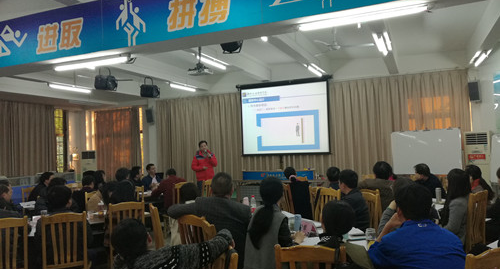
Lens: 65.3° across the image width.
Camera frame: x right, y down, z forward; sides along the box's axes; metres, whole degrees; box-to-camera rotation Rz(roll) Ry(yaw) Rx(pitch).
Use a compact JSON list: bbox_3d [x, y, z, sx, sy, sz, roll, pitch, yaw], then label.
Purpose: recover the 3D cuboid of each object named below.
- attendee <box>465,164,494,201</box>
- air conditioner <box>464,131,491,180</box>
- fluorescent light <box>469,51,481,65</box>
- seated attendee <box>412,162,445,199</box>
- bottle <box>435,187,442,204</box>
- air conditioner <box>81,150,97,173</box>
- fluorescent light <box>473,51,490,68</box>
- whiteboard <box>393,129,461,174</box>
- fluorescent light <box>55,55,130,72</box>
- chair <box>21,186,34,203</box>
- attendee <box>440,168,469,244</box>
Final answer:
[{"bbox_3d":[2.750,0.983,4.800,0.660,1.220,0.480,-4,-2,37],"label":"attendee"},{"bbox_3d":[4.957,0.867,8.463,0.500,1.770,0.350,-3,-2,23],"label":"air conditioner"},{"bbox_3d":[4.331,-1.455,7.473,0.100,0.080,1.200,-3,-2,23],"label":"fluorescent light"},{"bbox_3d":[2.575,1.059,5.727,0.720,1.251,0.520,-2,-2,-6],"label":"seated attendee"},{"bbox_3d":[2.568,0.827,5.323,0.073,0.195,0.073,-3,-2,24],"label":"bottle"},{"bbox_3d":[-4.919,1.367,11.900,0.500,1.740,0.340,-2,-2,-22],"label":"air conditioner"},{"bbox_3d":[4.415,-1.411,7.413,0.100,0.090,1.230,-3,-2,24],"label":"fluorescent light"},{"bbox_3d":[3.482,0.359,7.716,1.240,0.870,0.050,-3,-2,29],"label":"whiteboard"},{"bbox_3d":[-2.050,-0.895,4.992,1.230,0.090,0.100,-3,-2,24],"label":"fluorescent light"},{"bbox_3d":[-3.897,1.476,7.272,0.500,0.980,0.430,-3,-2,37],"label":"chair"},{"bbox_3d":[2.363,1.055,4.684,0.450,1.300,0.700,0,-3,-41],"label":"attendee"}]

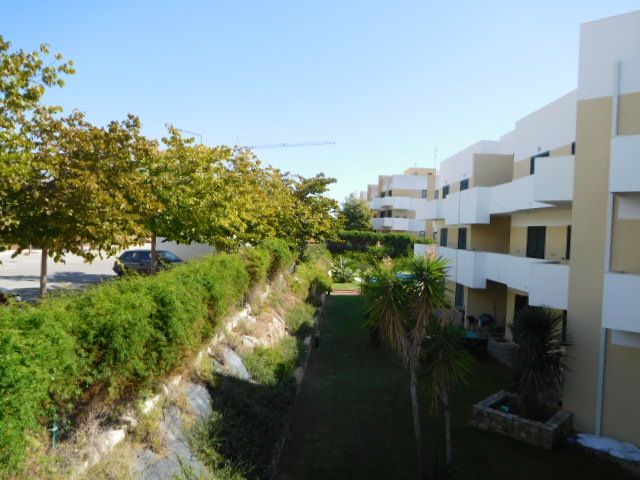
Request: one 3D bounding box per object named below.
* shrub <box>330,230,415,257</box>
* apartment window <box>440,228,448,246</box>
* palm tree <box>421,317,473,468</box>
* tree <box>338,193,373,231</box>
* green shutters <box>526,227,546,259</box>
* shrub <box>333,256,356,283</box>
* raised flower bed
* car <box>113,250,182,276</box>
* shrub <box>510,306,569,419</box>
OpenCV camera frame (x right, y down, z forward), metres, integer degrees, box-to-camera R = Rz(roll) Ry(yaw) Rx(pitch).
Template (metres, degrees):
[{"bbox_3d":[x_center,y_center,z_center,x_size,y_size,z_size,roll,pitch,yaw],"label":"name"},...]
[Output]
[{"bbox_3d":[6.120,0.929,48.027,11.500,2.900,1.500,2,1,0],"label":"shrub"},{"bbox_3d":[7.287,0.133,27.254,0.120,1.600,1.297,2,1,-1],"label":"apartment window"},{"bbox_3d":[2.452,2.956,8.960,1.020,2.930,1.020,2,1,0],"label":"palm tree"},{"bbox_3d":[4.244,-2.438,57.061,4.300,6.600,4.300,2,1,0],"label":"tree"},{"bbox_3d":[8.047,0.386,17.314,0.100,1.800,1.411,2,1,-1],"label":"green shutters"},{"bbox_3d":[2.136,2.571,40.290,2.050,2.200,2.050,2,1,0],"label":"shrub"},{"bbox_3d":[4.841,4.233,11.002,1.767,0.429,1.624,3,1,44],"label":"raised flower bed"},{"bbox_3d":[-9.423,1.415,26.870,4.350,1.450,1.720,2,1,0],"label":"car"},{"bbox_3d":[5.197,2.901,10.944,1.300,2.600,1.300,2,1,0],"label":"shrub"}]

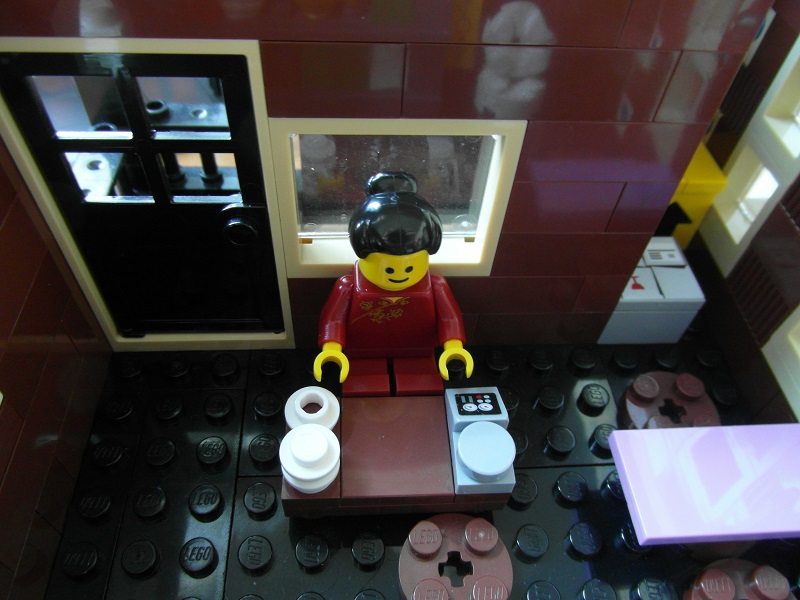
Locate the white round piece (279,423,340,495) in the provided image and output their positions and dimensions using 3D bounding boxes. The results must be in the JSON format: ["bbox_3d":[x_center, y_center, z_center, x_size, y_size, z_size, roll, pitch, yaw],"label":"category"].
[{"bbox_3d":[-0.012,0.022,0.077,0.008,0.008,0.008,0,50,-5],"label":"white round piece"}]

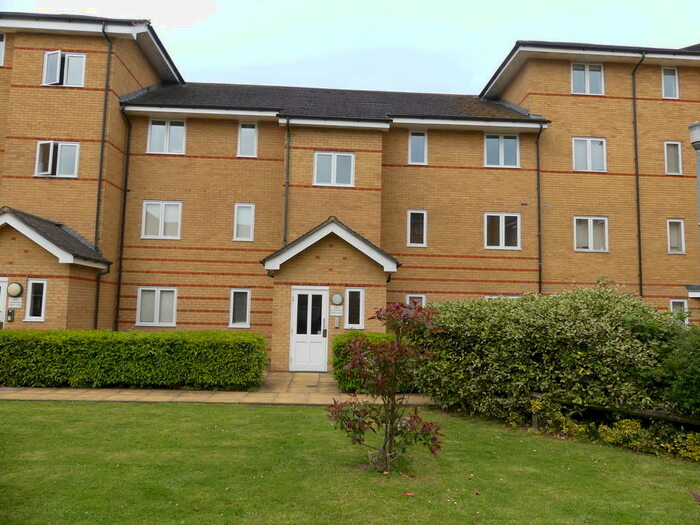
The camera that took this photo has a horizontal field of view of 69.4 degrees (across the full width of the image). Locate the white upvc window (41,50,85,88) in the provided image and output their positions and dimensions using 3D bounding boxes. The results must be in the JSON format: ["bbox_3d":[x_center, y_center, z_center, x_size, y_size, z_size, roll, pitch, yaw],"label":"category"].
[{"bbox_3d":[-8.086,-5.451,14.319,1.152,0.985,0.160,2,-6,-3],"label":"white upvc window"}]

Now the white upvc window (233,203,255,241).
[{"bbox_3d":[-3.249,-1.244,15.541,0.594,1.169,0.100,2,-5,-3],"label":"white upvc window"}]

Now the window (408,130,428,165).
[{"bbox_3d":[2.189,-3.643,16.118,0.620,1.120,0.100,2,-6,-3],"label":"window"}]

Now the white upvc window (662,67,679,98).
[{"bbox_3d":[10.770,-6.037,16.988,0.555,1.103,0.100,2,-5,-3],"label":"white upvc window"}]

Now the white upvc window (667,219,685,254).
[{"bbox_3d":[10.571,-0.828,16.393,0.590,1.130,0.100,2,-6,-3],"label":"white upvc window"}]

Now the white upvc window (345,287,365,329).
[{"bbox_3d":[0.118,1.146,12.609,0.480,1.010,0.100,2,-6,-3],"label":"white upvc window"}]

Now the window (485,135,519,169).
[{"bbox_3d":[4.944,-3.635,16.414,1.152,1.109,0.100,2,-5,-3],"label":"window"}]

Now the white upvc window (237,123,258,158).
[{"bbox_3d":[-3.188,-3.822,15.770,0.570,1.091,0.100,2,-5,-3],"label":"white upvc window"}]

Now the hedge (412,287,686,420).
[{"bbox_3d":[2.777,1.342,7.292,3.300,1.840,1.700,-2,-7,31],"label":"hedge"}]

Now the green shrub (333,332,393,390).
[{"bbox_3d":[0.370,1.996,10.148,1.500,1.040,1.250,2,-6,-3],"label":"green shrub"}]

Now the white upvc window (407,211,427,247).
[{"bbox_3d":[2.113,-1.052,15.851,0.626,1.142,0.100,2,-6,-3],"label":"white upvc window"}]

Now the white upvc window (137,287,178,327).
[{"bbox_3d":[-5.793,1.323,15.158,1.155,1.165,0.100,2,-5,-3],"label":"white upvc window"}]

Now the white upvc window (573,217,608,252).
[{"bbox_3d":[7.751,-0.892,16.192,1.129,1.131,0.100,2,-6,-3],"label":"white upvc window"}]

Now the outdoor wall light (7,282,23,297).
[{"bbox_3d":[-7.888,0.646,11.917,0.325,0.325,0.110,2,-5,-3],"label":"outdoor wall light"}]

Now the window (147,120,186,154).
[{"bbox_3d":[-5.649,-3.861,15.633,1.130,1.100,0.100,2,-6,-3],"label":"window"}]

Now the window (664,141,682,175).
[{"bbox_3d":[10.639,-3.414,16.644,0.590,1.100,0.100,2,-6,-3],"label":"window"}]

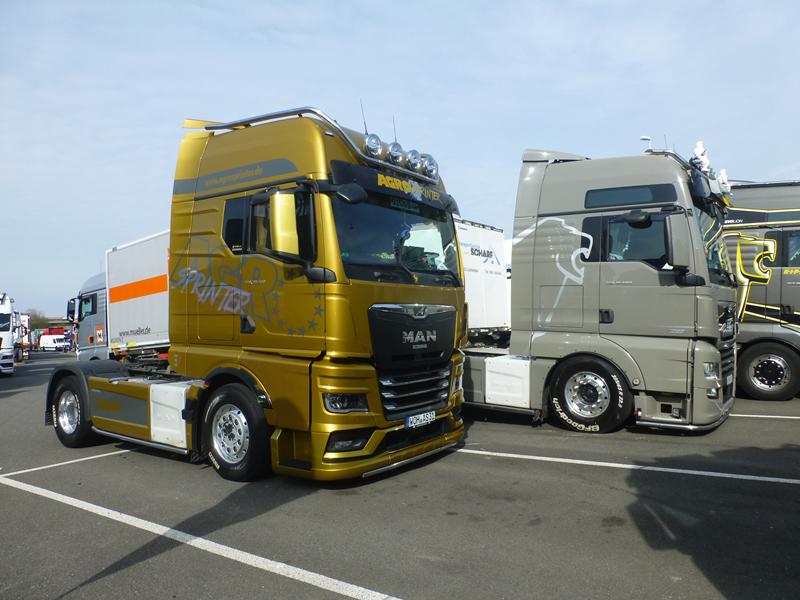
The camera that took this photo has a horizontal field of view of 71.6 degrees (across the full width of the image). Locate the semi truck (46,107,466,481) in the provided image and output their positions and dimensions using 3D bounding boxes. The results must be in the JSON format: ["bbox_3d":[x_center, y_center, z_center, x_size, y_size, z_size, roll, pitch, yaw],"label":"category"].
[{"bbox_3d":[-2.187,0.042,7.332,5.880,3.720,2.550,-3,-3,37],"label":"semi truck"}]

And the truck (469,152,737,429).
[{"bbox_3d":[1.838,-0.052,8.900,5.880,3.680,2.550,-3,-3,37],"label":"truck"}]

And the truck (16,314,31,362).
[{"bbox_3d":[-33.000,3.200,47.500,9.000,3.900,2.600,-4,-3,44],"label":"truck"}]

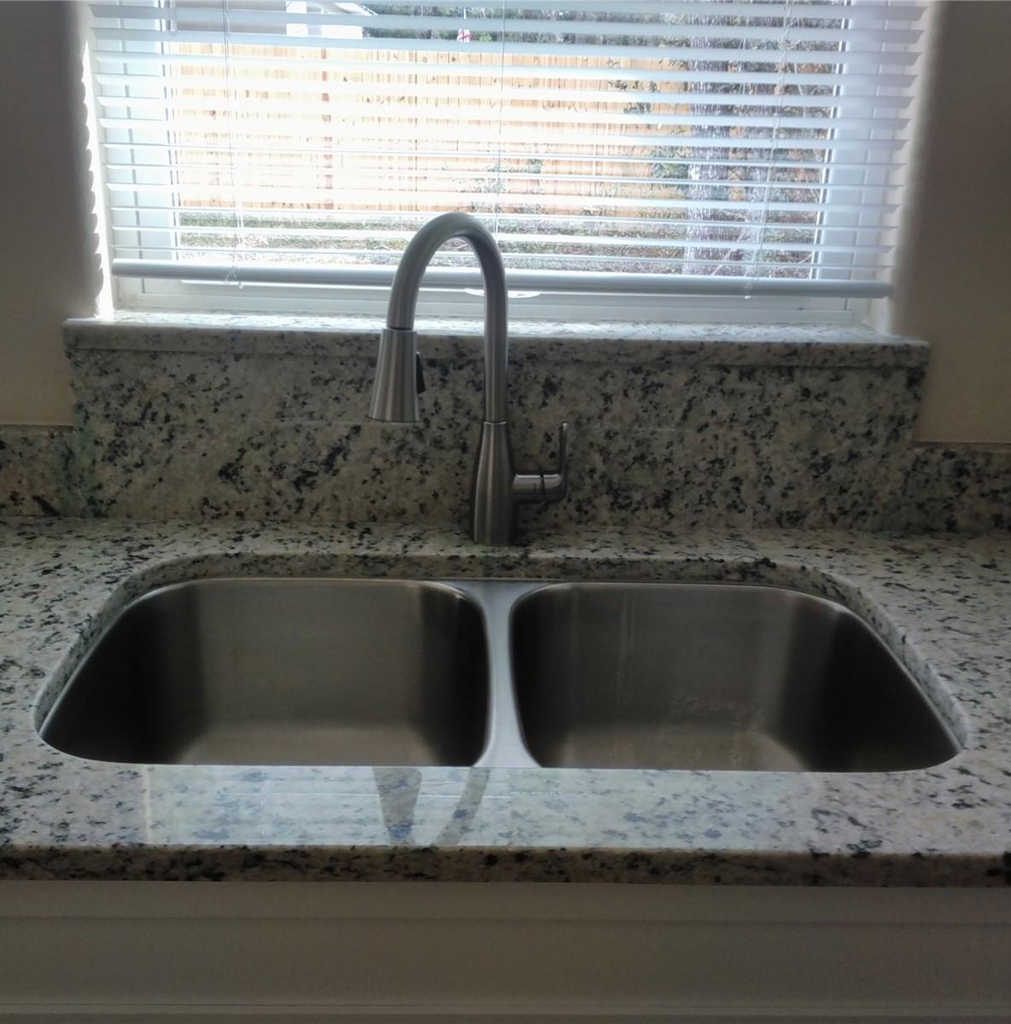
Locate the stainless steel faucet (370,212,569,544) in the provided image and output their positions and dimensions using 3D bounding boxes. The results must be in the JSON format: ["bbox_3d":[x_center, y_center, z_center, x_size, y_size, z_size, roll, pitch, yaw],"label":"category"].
[{"bbox_3d":[-0.031,-0.111,1.122,0.095,0.370,0.269,11,22,24],"label":"stainless steel faucet"}]

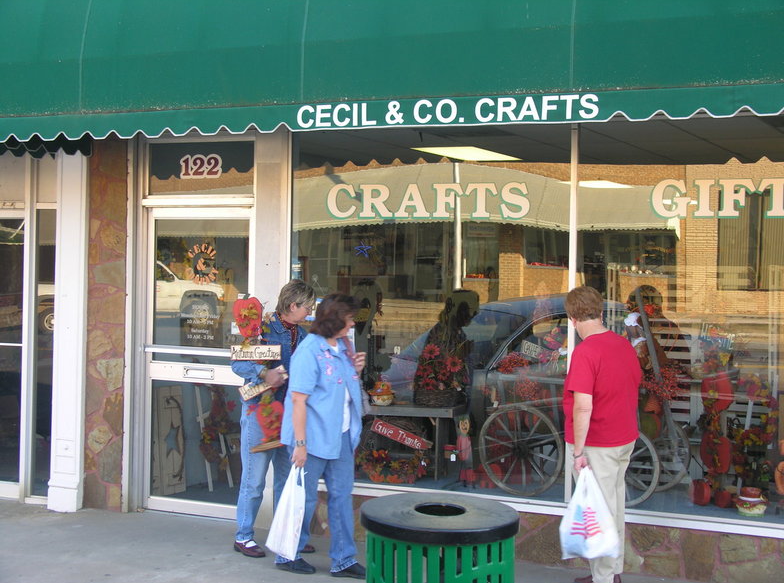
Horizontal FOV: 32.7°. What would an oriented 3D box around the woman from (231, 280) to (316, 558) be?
[{"bbox_3d":[-0.690,0.745,7.962,0.440,1.640,0.520,2,1,37],"label":"woman"}]

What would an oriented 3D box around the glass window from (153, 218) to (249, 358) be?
[{"bbox_3d":[-1.314,-0.002,9.105,0.780,0.994,0.050,2,1,27],"label":"glass window"}]

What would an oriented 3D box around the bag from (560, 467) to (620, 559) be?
[{"bbox_3d":[1.066,1.187,7.170,0.310,0.490,0.180,1,1,7],"label":"bag"}]

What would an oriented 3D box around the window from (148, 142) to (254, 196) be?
[{"bbox_3d":[-1.301,-0.837,9.096,0.870,0.365,0.050,2,1,27],"label":"window"}]

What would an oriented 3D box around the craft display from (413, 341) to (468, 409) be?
[{"bbox_3d":[0.327,0.552,8.919,0.360,0.420,0.270,1,1,18],"label":"craft display"}]

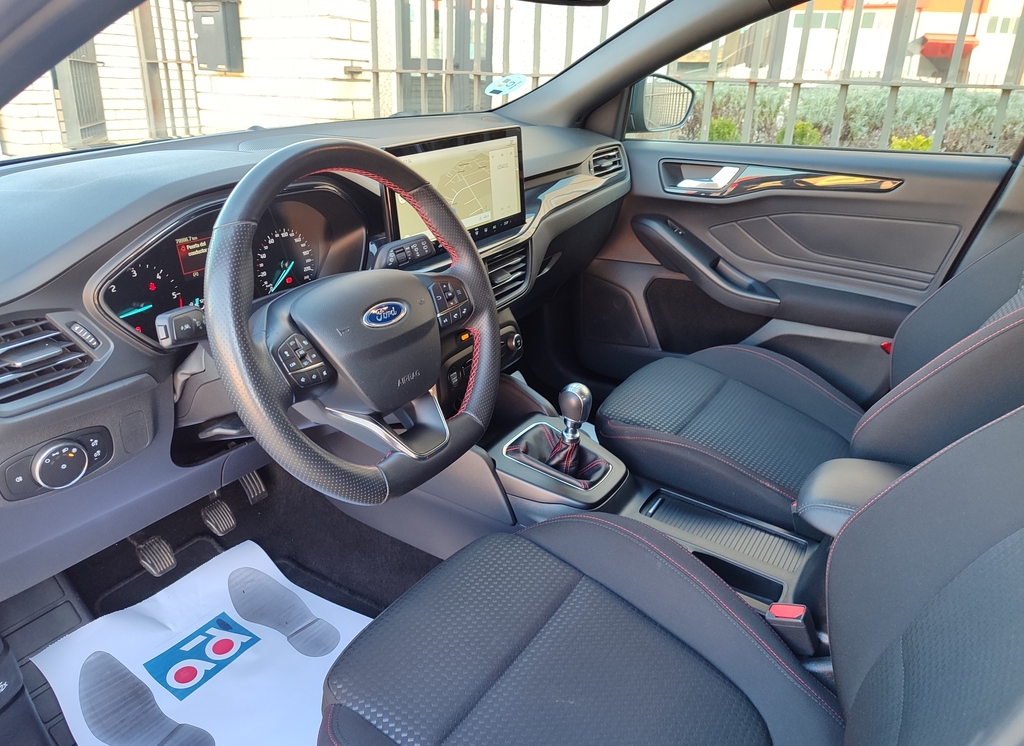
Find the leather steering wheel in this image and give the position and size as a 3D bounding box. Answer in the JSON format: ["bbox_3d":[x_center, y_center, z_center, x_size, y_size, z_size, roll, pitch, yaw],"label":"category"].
[{"bbox_3d":[-0.161,-0.057,0.766,0.100,0.353,0.370,-11,13,37],"label":"leather steering wheel"}]

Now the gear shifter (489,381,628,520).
[{"bbox_3d":[0.079,0.094,1.125,0.195,0.173,0.165,15,28,32],"label":"gear shifter"}]

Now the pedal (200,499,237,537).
[{"bbox_3d":[-0.496,0.246,1.246,0.022,0.055,0.048,-30,0,41],"label":"pedal"}]

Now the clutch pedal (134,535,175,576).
[{"bbox_3d":[-0.561,0.292,1.161,0.022,0.056,0.050,-30,0,41],"label":"clutch pedal"}]

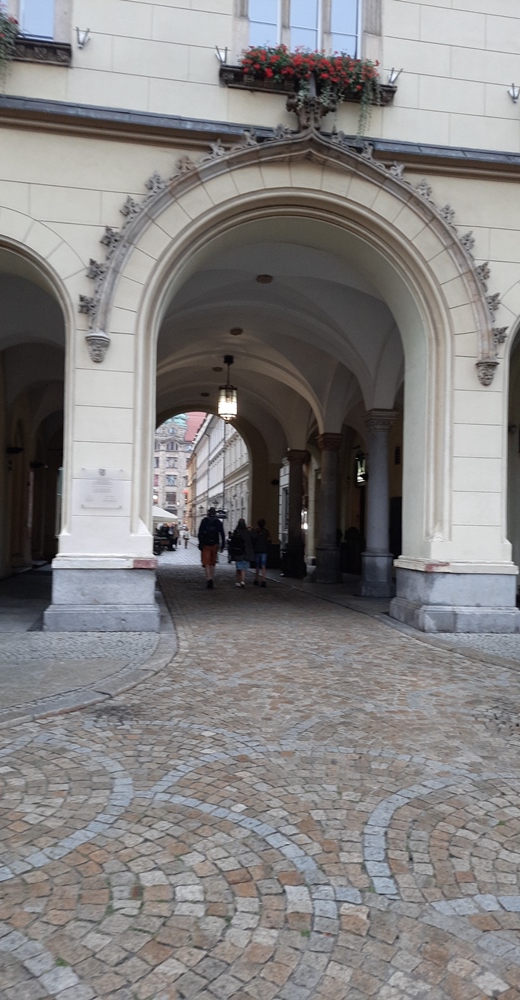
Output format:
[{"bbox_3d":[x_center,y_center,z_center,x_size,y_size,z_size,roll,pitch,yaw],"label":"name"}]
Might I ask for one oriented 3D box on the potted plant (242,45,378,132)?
[{"bbox_3d":[0.695,-5.717,9.719,1.950,1.000,0.480,2,-1,-9],"label":"potted plant"}]

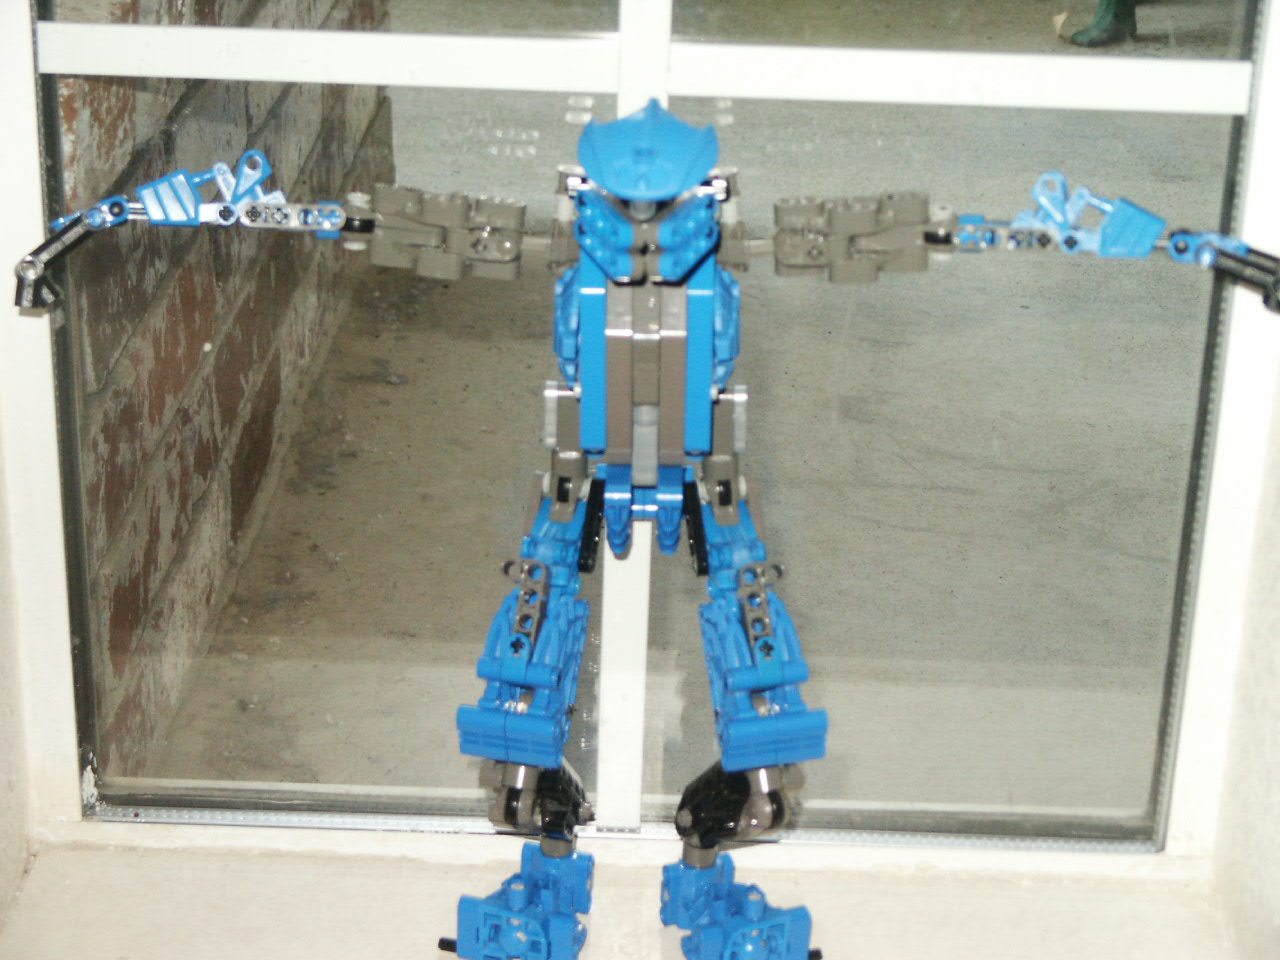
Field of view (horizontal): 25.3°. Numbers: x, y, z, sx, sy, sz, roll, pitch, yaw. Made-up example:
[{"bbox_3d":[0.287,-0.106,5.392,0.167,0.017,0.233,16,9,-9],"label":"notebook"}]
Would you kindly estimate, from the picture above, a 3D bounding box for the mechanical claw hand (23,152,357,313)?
[{"bbox_3d":[-0.141,-0.077,0.880,0.102,0.047,0.028,2,10,3],"label":"mechanical claw hand"}]

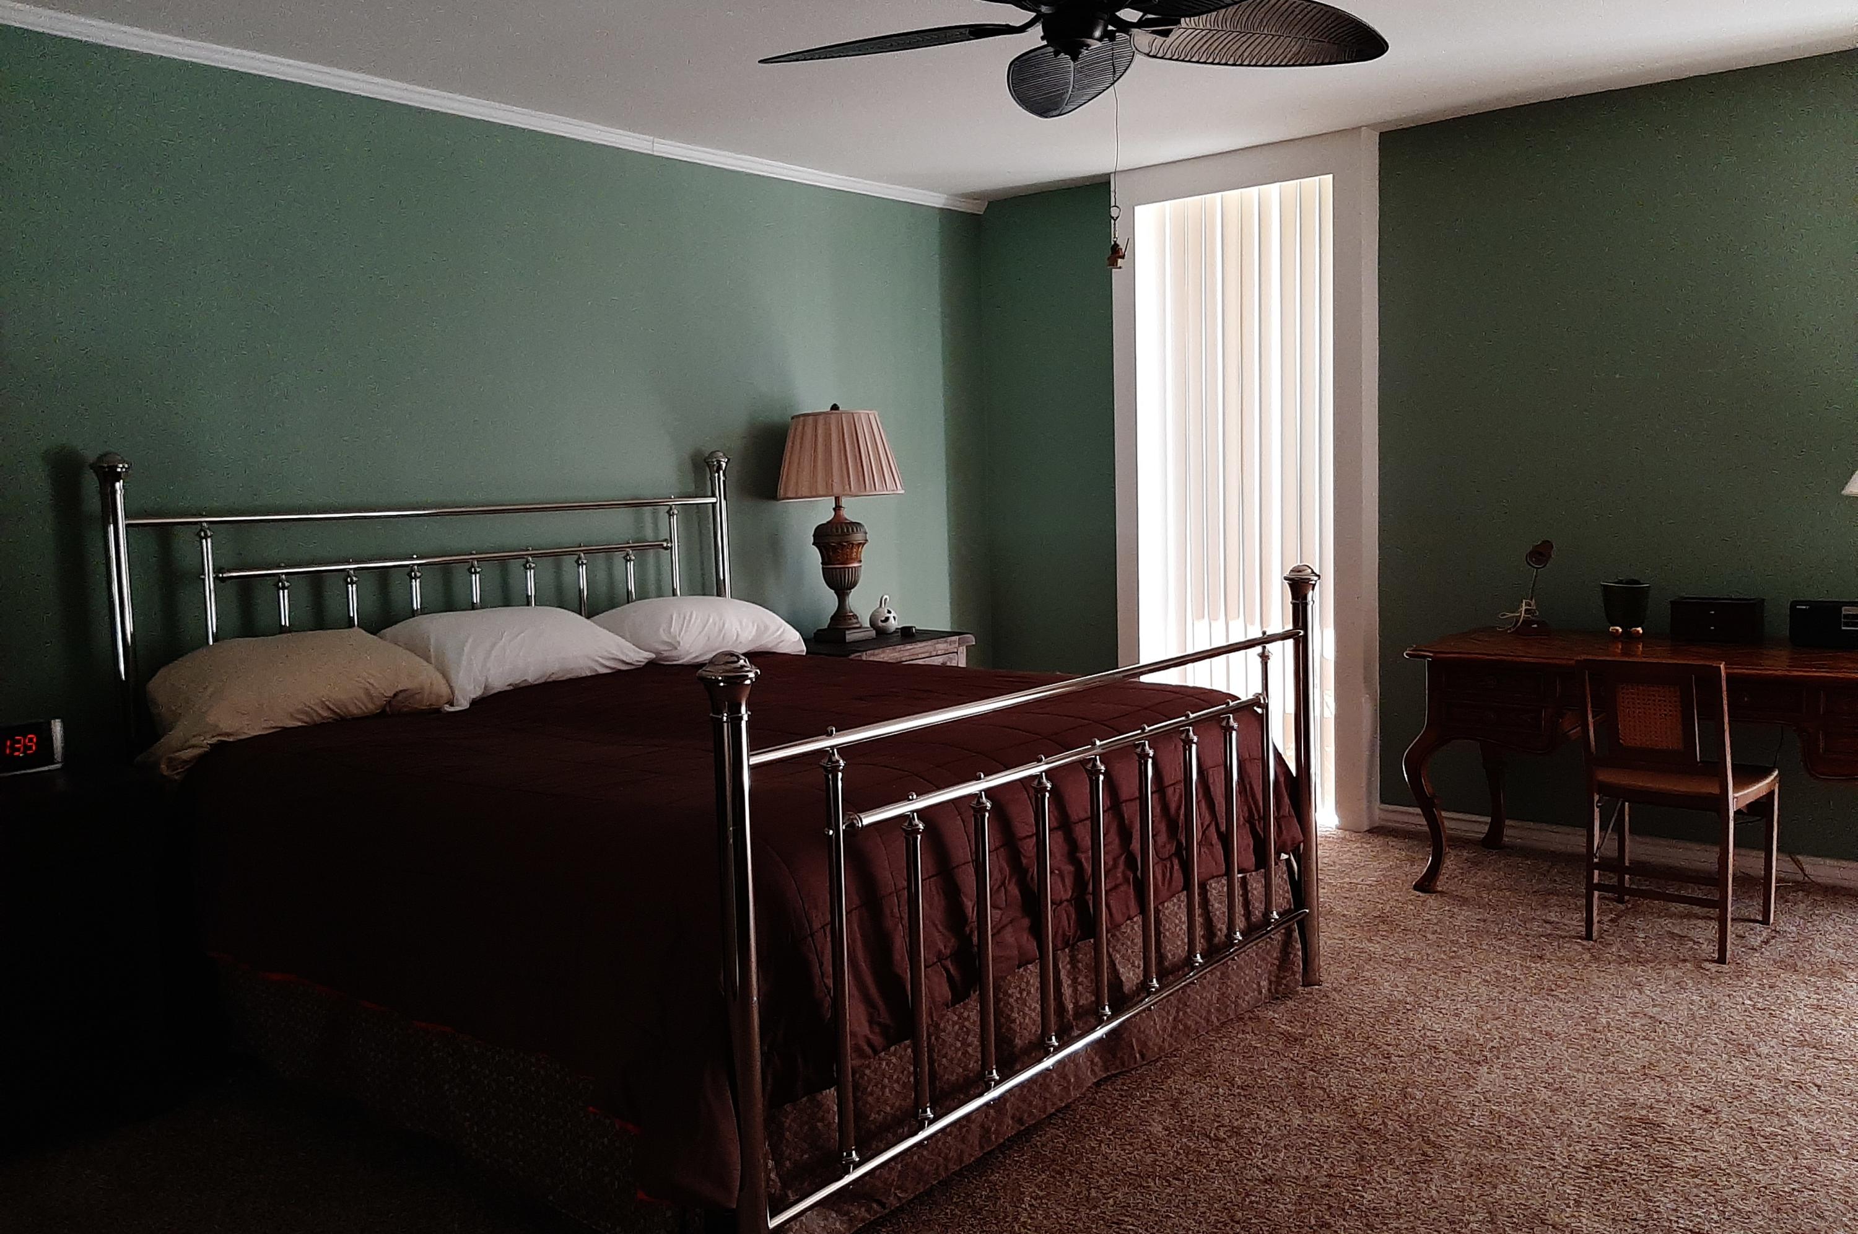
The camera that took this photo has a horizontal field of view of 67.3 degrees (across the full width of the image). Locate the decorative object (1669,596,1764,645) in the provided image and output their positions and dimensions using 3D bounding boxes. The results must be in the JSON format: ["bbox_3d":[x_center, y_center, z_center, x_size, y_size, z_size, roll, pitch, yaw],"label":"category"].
[{"bbox_3d":[2.451,0.004,4.339,0.230,0.135,0.150,4,8,40],"label":"decorative object"}]

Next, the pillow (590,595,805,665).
[{"bbox_3d":[-0.745,0.052,4.537,0.430,0.205,0.680,4,8,40],"label":"pillow"}]

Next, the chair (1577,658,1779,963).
[{"bbox_3d":[2.106,0.500,3.904,0.405,0.785,0.490,4,8,40],"label":"chair"}]

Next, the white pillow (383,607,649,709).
[{"bbox_3d":[-1.166,0.102,4.037,0.430,0.230,0.730,4,8,40],"label":"white pillow"}]

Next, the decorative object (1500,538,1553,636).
[{"bbox_3d":[1.982,-0.100,4.629,0.150,0.305,0.140,-5,7,-32],"label":"decorative object"}]

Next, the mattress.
[{"bbox_3d":[-0.481,0.475,3.526,2.090,0.500,1.960,4,8,40],"label":"mattress"}]

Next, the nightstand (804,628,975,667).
[{"bbox_3d":[-0.249,0.448,5.278,0.540,0.720,0.710,4,8,40],"label":"nightstand"}]

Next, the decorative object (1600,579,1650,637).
[{"bbox_3d":[2.244,-0.032,4.490,0.155,0.185,0.160,4,8,40],"label":"decorative object"}]

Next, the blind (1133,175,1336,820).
[{"bbox_3d":[1.173,-0.434,5.447,0.880,2.370,0.100,4,8,40],"label":"blind"}]

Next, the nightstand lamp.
[{"bbox_3d":[-0.325,-0.335,5.159,0.460,0.865,0.460,-1,6,0],"label":"nightstand lamp"}]

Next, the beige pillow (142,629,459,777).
[{"bbox_3d":[-1.594,0.189,3.515,0.450,0.265,0.710,4,8,40],"label":"beige pillow"}]

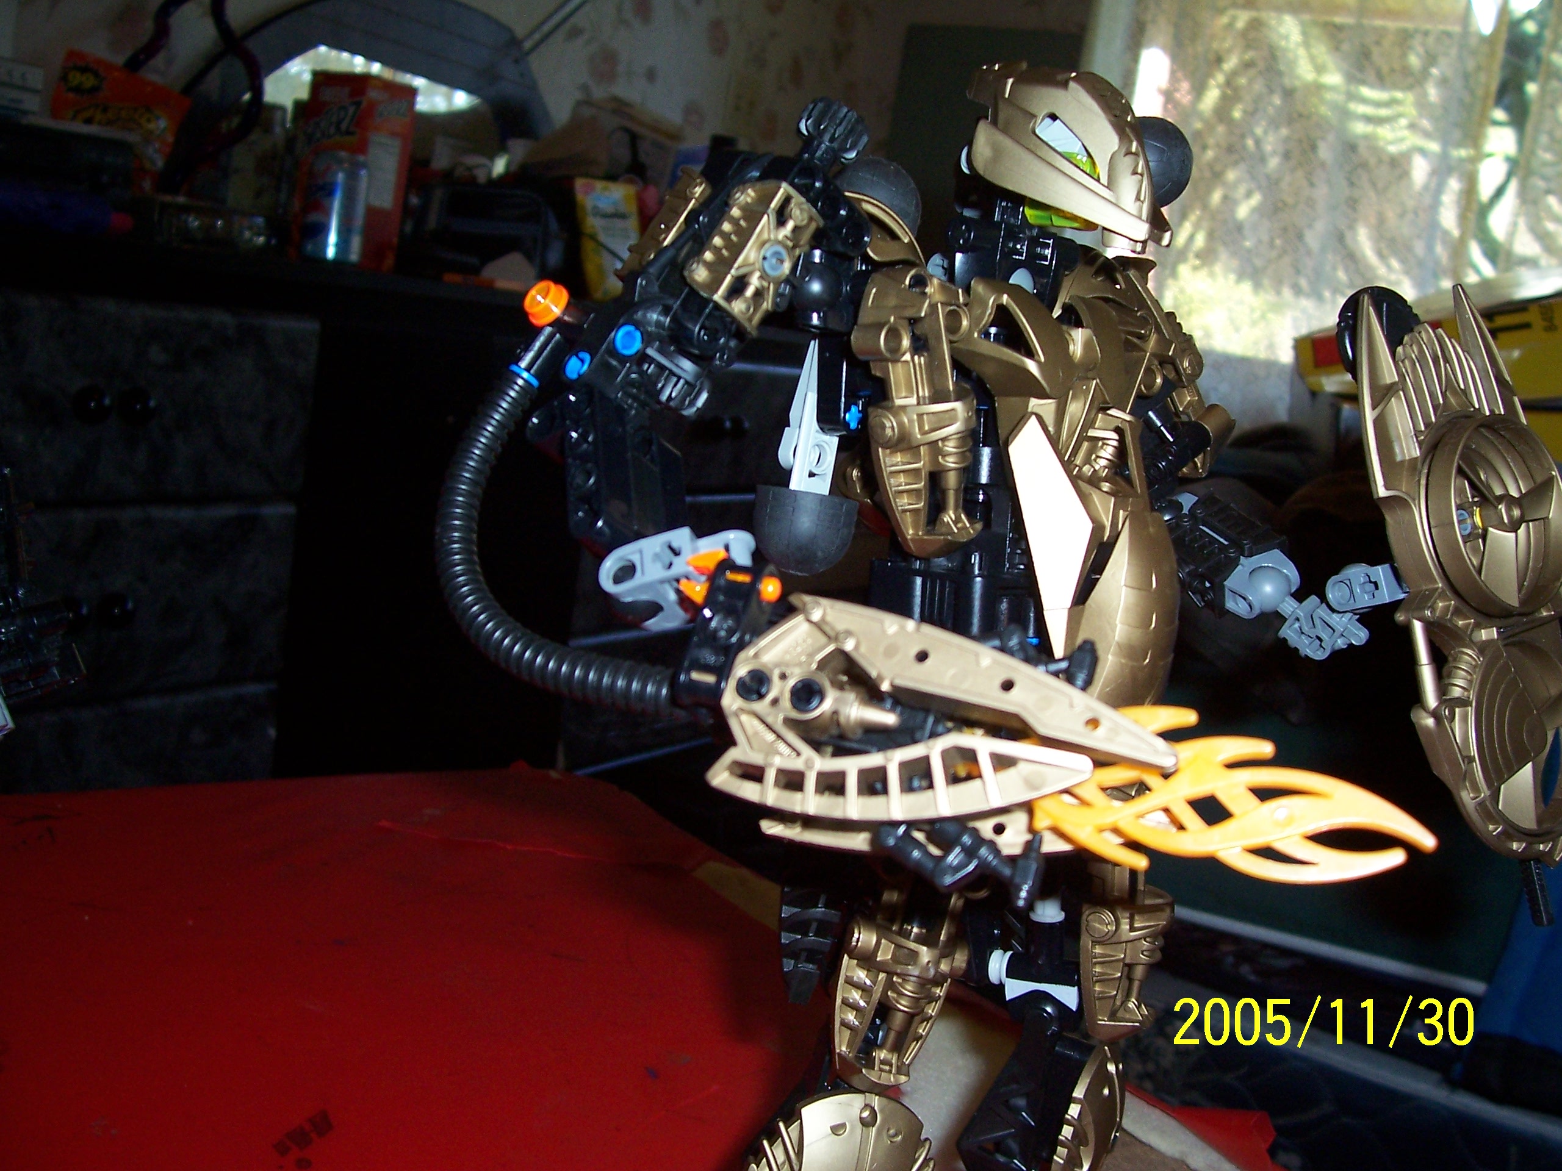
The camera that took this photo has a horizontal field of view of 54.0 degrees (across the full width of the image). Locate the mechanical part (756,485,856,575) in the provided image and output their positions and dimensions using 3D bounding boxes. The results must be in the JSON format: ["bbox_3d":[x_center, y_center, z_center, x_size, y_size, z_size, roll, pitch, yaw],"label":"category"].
[{"bbox_3d":[0.006,-0.012,0.345,0.023,0.019,0.023,8,6,-1],"label":"mechanical part"}]

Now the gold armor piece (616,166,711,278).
[{"bbox_3d":[-0.025,-0.078,0.328,0.013,0.027,0.008,15,-28,50],"label":"gold armor piece"}]

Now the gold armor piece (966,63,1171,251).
[{"bbox_3d":[0.069,-0.101,0.365,0.043,0.036,0.031,21,16,23],"label":"gold armor piece"}]

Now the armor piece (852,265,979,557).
[{"bbox_3d":[0.031,-0.039,0.348,0.018,0.064,0.026,2,10,44],"label":"armor piece"}]

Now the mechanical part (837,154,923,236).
[{"bbox_3d":[0.022,-0.089,0.355,0.023,0.023,0.019,4,-5,-30],"label":"mechanical part"}]

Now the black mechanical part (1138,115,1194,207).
[{"bbox_3d":[0.093,-0.107,0.388,0.023,0.023,0.019,-1,10,-39],"label":"black mechanical part"}]

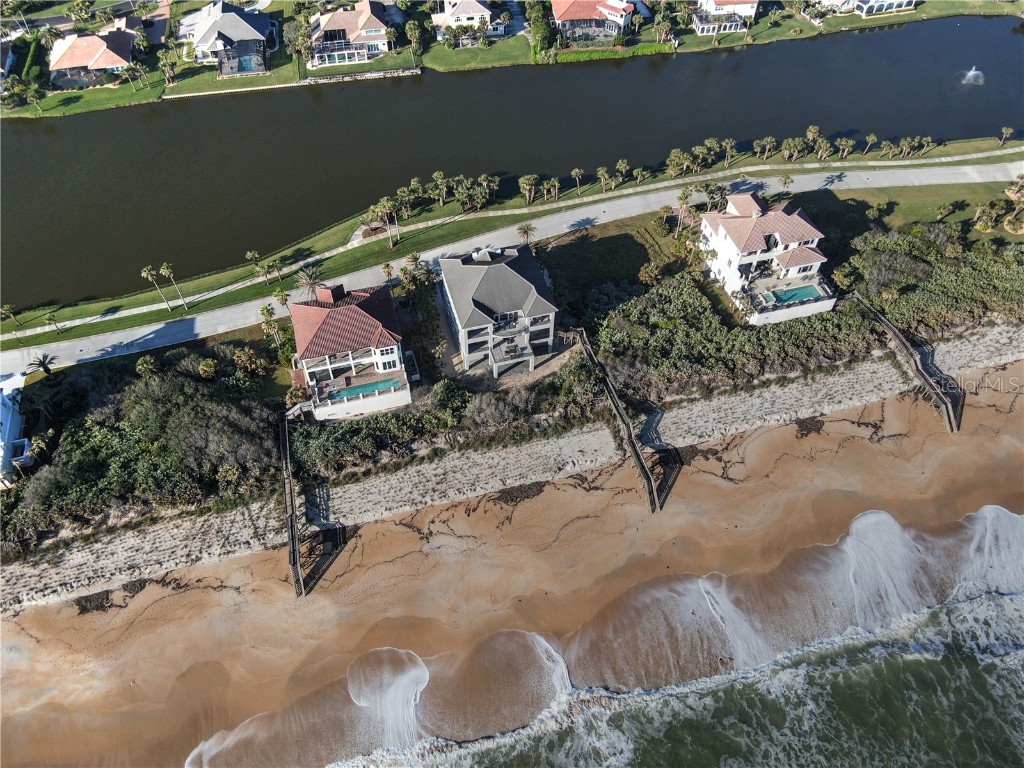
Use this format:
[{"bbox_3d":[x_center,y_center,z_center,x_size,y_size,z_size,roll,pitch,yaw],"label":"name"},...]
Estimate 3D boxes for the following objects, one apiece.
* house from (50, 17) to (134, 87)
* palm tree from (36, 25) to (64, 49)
[{"bbox_3d":[-140.320,-111.360,238.150,25.800,8.500,33.500,-13,48,-12],"label":"house"},{"bbox_3d":[-137.281,-101.996,212.836,7.000,7.600,7.000,1,49,0],"label":"palm tree"}]

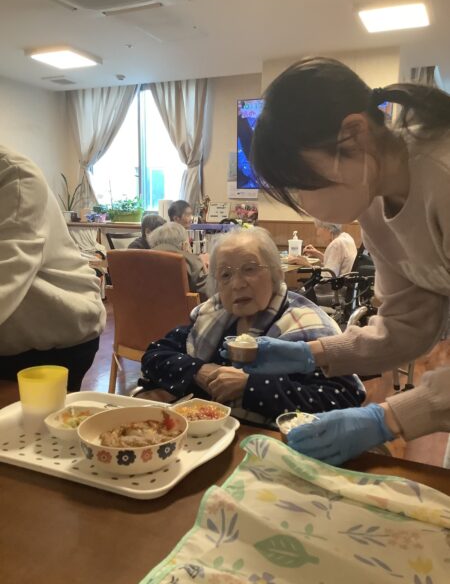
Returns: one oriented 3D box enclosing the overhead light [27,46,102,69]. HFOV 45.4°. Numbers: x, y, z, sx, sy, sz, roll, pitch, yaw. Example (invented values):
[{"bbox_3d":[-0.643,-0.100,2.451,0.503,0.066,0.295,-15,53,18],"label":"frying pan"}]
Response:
[{"bbox_3d":[-1.552,-2.279,5.215,0.540,0.070,0.540,4,10,23],"label":"overhead light"}]

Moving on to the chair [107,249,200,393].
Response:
[{"bbox_3d":[-0.237,0.205,2.787,0.550,0.850,0.570,5,10,28],"label":"chair"}]

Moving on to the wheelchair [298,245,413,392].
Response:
[{"bbox_3d":[0.771,0.172,3.150,0.850,0.900,0.580,-5,10,-35],"label":"wheelchair"}]

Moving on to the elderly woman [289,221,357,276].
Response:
[{"bbox_3d":[0.733,-0.044,4.000,0.700,1.060,0.460,5,9,23],"label":"elderly woman"}]

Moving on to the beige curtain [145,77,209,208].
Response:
[{"bbox_3d":[-0.532,-1.575,5.922,0.775,1.404,0.140,5,9,23],"label":"beige curtain"}]

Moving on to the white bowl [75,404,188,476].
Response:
[{"bbox_3d":[-0.129,0.214,0.765,0.152,0.050,0.152,1,8,0],"label":"white bowl"}]

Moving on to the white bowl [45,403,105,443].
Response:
[{"bbox_3d":[-0.233,0.203,0.845,0.098,0.038,0.098,4,10,23],"label":"white bowl"}]

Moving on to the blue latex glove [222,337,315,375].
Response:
[{"bbox_3d":[0.077,0.118,0.980,0.170,0.070,0.095,1,9,2],"label":"blue latex glove"}]

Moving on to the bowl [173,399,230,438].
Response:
[{"bbox_3d":[-0.038,0.203,0.857,0.097,0.038,0.097,4,10,23],"label":"bowl"}]

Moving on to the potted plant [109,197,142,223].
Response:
[{"bbox_3d":[-1.120,-0.929,6.050,0.340,0.270,0.200,5,9,23],"label":"potted plant"}]

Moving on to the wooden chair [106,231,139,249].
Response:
[{"bbox_3d":[-0.728,-0.077,4.800,0.520,0.860,0.480,5,9,23],"label":"wooden chair"}]

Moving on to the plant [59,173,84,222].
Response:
[{"bbox_3d":[-1.941,-1.195,6.795,0.280,0.600,0.260,4,10,23],"label":"plant"}]

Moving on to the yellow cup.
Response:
[{"bbox_3d":[-0.295,0.173,0.874,0.080,0.086,0.080,0,9,0],"label":"yellow cup"}]

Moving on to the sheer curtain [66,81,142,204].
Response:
[{"bbox_3d":[-1.445,-1.644,6.316,1.044,1.451,0.140,5,9,23],"label":"sheer curtain"}]

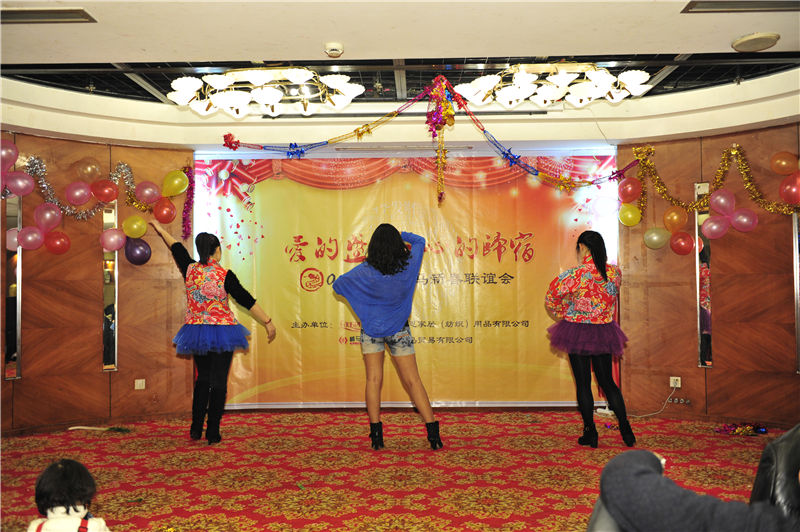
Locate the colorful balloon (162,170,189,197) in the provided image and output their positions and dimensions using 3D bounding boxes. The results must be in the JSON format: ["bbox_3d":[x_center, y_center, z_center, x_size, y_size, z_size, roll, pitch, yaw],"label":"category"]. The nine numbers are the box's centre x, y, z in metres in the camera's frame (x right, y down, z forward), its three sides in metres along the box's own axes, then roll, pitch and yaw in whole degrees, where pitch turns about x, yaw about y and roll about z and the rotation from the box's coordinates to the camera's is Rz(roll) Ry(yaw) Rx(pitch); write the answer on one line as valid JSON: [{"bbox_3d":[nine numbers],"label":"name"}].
[{"bbox_3d":[-2.024,-0.741,6.419,0.230,0.239,0.232,-1,-2,0],"label":"colorful balloon"}]

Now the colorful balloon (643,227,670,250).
[{"bbox_3d":[2.260,-0.238,6.224,0.236,0.198,0.217,-1,-2,0],"label":"colorful balloon"}]

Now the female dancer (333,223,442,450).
[{"bbox_3d":[-0.092,0.515,5.238,0.790,1.635,0.420,-1,-2,0],"label":"female dancer"}]

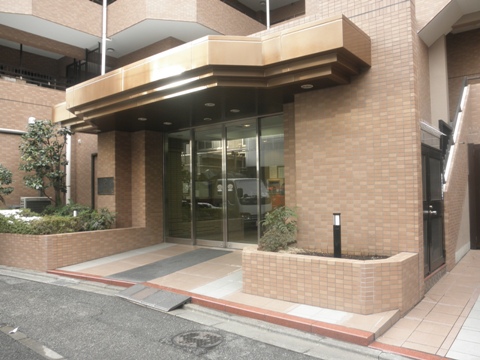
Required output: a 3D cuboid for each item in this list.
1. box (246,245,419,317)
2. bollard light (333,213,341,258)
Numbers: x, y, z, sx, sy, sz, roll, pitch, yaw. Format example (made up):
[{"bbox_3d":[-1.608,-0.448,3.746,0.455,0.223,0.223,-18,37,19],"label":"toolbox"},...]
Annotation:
[{"bbox_3d":[1.147,1.211,5.030,2.000,0.560,1.120,-3,-2,39],"label":"box"},{"bbox_3d":[1.252,0.723,4.980,0.095,0.600,0.095,-3,-2,39],"label":"bollard light"}]

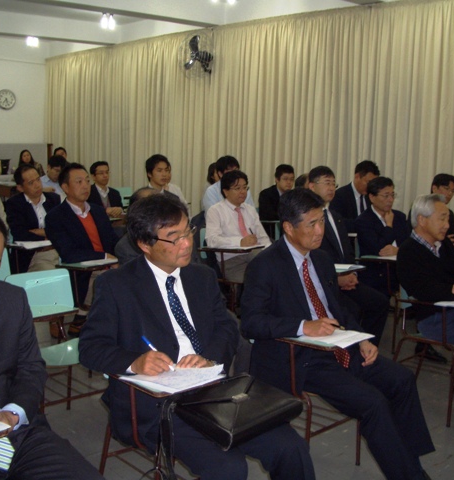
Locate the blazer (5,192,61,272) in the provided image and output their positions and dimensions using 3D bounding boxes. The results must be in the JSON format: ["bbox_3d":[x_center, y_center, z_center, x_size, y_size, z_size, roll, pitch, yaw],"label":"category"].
[{"bbox_3d":[-1.446,-0.094,4.866,0.480,0.600,0.350,-6,12,-40],"label":"blazer"}]

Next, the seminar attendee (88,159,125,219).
[{"bbox_3d":[-1.204,-0.186,6.687,0.500,1.236,0.800,-5,11,-39],"label":"seminar attendee"}]

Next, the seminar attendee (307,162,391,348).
[{"bbox_3d":[0.761,0.186,4.312,0.520,1.323,0.820,-5,11,-40],"label":"seminar attendee"}]

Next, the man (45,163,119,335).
[{"bbox_3d":[-0.853,0.163,4.156,0.530,1.291,0.760,-6,12,-40],"label":"man"}]

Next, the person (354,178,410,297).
[{"bbox_3d":[1.238,0.170,4.792,0.520,1.245,0.800,-5,11,-40],"label":"person"}]

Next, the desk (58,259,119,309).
[{"bbox_3d":[-0.851,0.298,4.080,0.380,0.320,0.320,-6,12,-40],"label":"desk"}]

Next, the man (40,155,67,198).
[{"bbox_3d":[-1.610,-0.222,6.500,0.500,1.224,0.760,-6,12,-40],"label":"man"}]

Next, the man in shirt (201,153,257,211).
[{"bbox_3d":[0.100,-0.107,6.064,0.500,1.347,0.780,-5,11,-40],"label":"man in shirt"}]

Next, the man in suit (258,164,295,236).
[{"bbox_3d":[0.607,-0.007,5.604,0.500,1.262,0.760,-6,12,-40],"label":"man in suit"}]

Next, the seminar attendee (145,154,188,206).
[{"bbox_3d":[-0.524,-0.083,5.782,0.500,1.340,0.800,-4,10,-33],"label":"seminar attendee"}]

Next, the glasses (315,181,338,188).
[{"bbox_3d":[0.663,-0.370,4.310,0.130,0.042,0.138,9,11,41],"label":"glasses"}]

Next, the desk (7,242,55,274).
[{"bbox_3d":[-1.312,0.190,4.622,0.380,0.320,0.320,-6,12,-40],"label":"desk"}]

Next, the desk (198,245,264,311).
[{"bbox_3d":[0.033,0.373,5.083,0.430,0.680,0.560,-5,11,-40],"label":"desk"}]

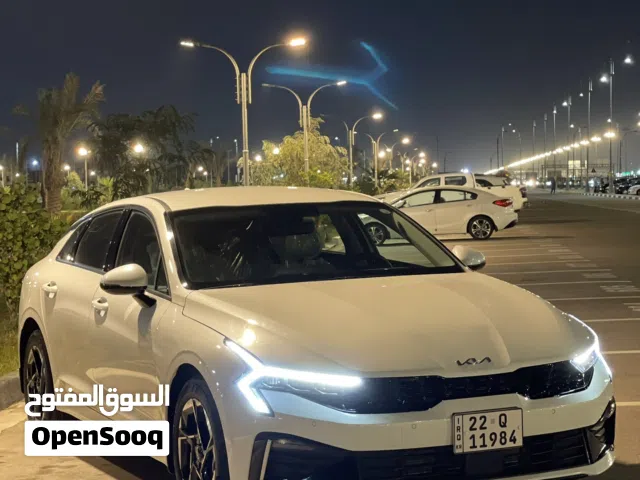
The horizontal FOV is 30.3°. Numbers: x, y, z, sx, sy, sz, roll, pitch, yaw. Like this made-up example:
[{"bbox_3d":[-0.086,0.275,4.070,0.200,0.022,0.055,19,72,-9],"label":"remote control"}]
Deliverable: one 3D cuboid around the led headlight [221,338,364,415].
[{"bbox_3d":[-0.135,0.538,4.535,0.420,0.270,0.560,-3,1,-25],"label":"led headlight"}]

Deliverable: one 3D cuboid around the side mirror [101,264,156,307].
[{"bbox_3d":[-0.895,0.213,5.490,0.240,0.190,0.160,-3,1,-25],"label":"side mirror"}]

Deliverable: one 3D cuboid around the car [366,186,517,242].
[{"bbox_3d":[2.860,-0.670,31.100,4.550,1.440,1.780,-2,2,3],"label":"car"}]

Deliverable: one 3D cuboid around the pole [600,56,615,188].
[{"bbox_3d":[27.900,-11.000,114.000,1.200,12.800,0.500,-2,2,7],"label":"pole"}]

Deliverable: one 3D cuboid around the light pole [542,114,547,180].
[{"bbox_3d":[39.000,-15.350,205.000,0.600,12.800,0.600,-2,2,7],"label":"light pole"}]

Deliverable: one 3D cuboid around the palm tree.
[{"bbox_3d":[-7.520,-2.250,34.000,2.600,5.100,2.600,-2,2,7],"label":"palm tree"}]

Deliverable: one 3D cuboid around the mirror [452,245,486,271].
[{"bbox_3d":[0.785,0.125,6.290,0.240,0.180,0.160,-3,1,-25],"label":"mirror"}]

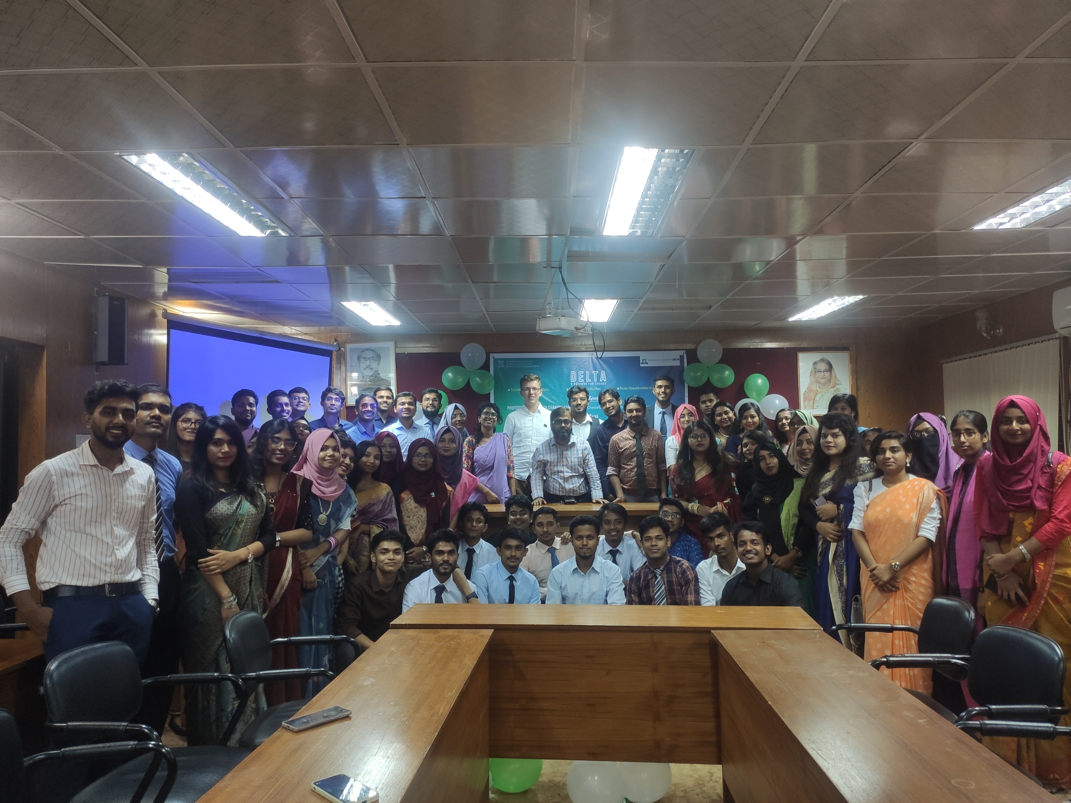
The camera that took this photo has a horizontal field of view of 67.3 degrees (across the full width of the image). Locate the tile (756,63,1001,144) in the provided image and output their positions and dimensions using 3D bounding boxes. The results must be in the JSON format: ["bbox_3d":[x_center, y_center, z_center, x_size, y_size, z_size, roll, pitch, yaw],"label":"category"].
[{"bbox_3d":[1.030,-0.923,2.497,0.595,0.015,0.595,0,-3,1],"label":"tile"}]

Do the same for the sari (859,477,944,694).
[{"bbox_3d":[2.016,1.041,4.420,0.460,1.260,0.360,-1,-3,22],"label":"sari"}]

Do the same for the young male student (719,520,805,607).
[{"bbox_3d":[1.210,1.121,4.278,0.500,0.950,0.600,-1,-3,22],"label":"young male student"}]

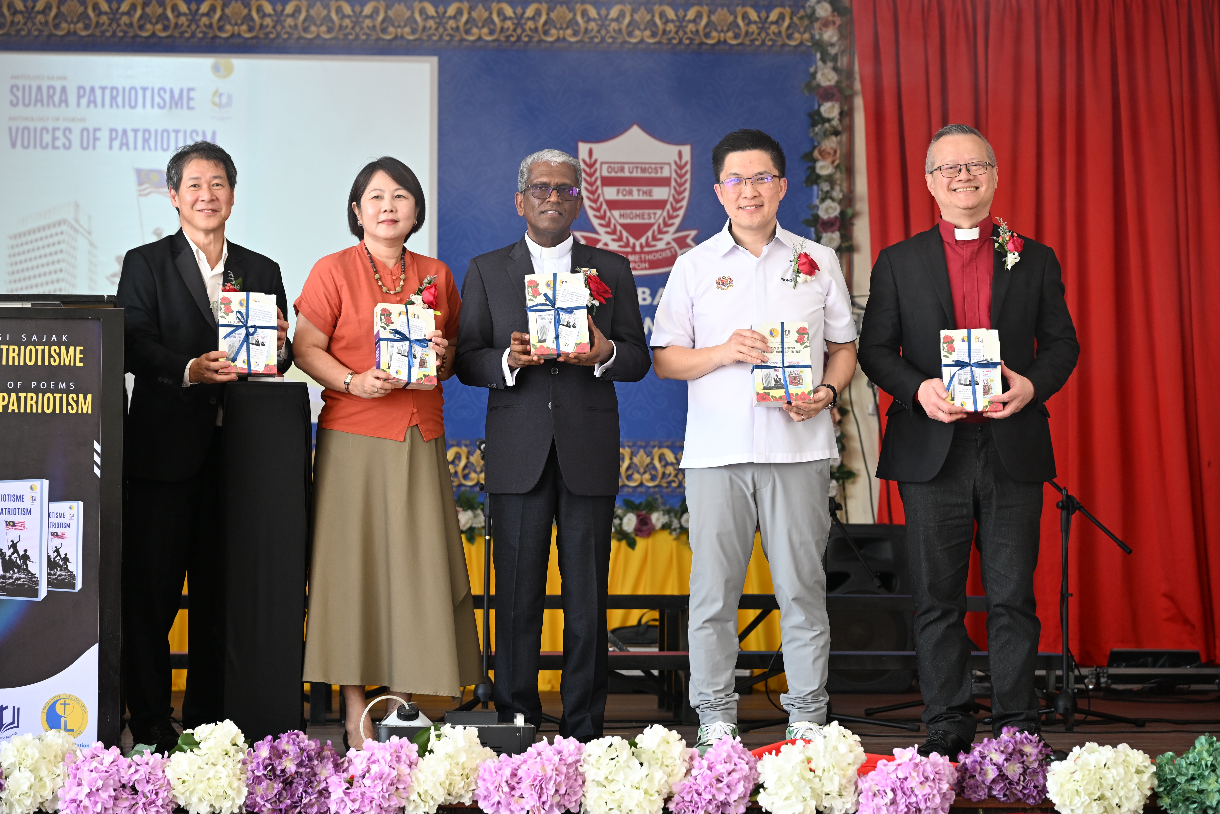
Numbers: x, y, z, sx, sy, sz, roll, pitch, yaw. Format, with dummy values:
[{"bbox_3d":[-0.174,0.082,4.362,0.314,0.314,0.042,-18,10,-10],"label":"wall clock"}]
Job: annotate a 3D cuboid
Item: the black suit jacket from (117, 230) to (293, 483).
[{"bbox_3d":[-1.078,-0.132,10.820,0.480,0.690,0.340,0,1,-12],"label":"black suit jacket"}]

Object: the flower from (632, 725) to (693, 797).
[{"bbox_3d":[0.130,0.870,10.000,0.150,0.170,0.150,0,1,0],"label":"flower"}]

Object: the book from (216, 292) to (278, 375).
[{"bbox_3d":[-0.919,-0.186,10.320,0.148,0.210,0.045,1,-8,-2],"label":"book"}]

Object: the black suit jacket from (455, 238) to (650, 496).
[{"bbox_3d":[-0.148,-0.104,10.520,0.500,0.670,0.380,0,-2,0],"label":"black suit jacket"}]

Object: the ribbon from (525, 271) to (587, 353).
[{"bbox_3d":[-0.137,-0.243,10.560,0.153,0.208,0.045,-3,-12,-5],"label":"ribbon"}]

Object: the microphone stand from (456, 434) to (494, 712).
[{"bbox_3d":[-0.358,0.502,11.900,0.500,0.820,0.500,0,1,0],"label":"microphone stand"}]

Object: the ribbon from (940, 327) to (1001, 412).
[{"bbox_3d":[0.912,-0.094,10.270,0.150,0.205,0.050,-1,-8,1],"label":"ribbon"}]

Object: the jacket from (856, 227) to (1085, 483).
[{"bbox_3d":[0.923,-0.139,10.470,0.560,0.670,0.380,0,-2,-3],"label":"jacket"}]

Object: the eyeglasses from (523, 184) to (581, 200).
[{"bbox_3d":[-0.151,-0.557,10.550,0.142,0.043,0.145,0,-2,-9],"label":"eyeglasses"}]

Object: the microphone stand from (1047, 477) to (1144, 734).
[{"bbox_3d":[1.329,0.532,12.000,0.500,0.840,0.420,0,-2,0],"label":"microphone stand"}]

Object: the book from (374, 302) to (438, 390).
[{"bbox_3d":[-0.530,-0.156,10.560,0.150,0.213,0.046,4,-21,-18],"label":"book"}]

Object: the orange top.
[{"bbox_3d":[-0.618,-0.172,10.820,0.440,0.540,0.290,0,1,-16],"label":"orange top"}]

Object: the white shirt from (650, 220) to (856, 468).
[{"bbox_3d":[0.373,-0.164,10.570,0.525,0.640,0.320,0,-2,0],"label":"white shirt"}]

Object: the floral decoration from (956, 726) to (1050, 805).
[{"bbox_3d":[0.881,0.801,9.100,0.205,0.175,0.190,0,-2,0],"label":"floral decoration"}]

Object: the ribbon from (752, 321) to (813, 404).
[{"bbox_3d":[0.437,-0.114,10.320,0.150,0.205,0.050,-1,-10,-3],"label":"ribbon"}]

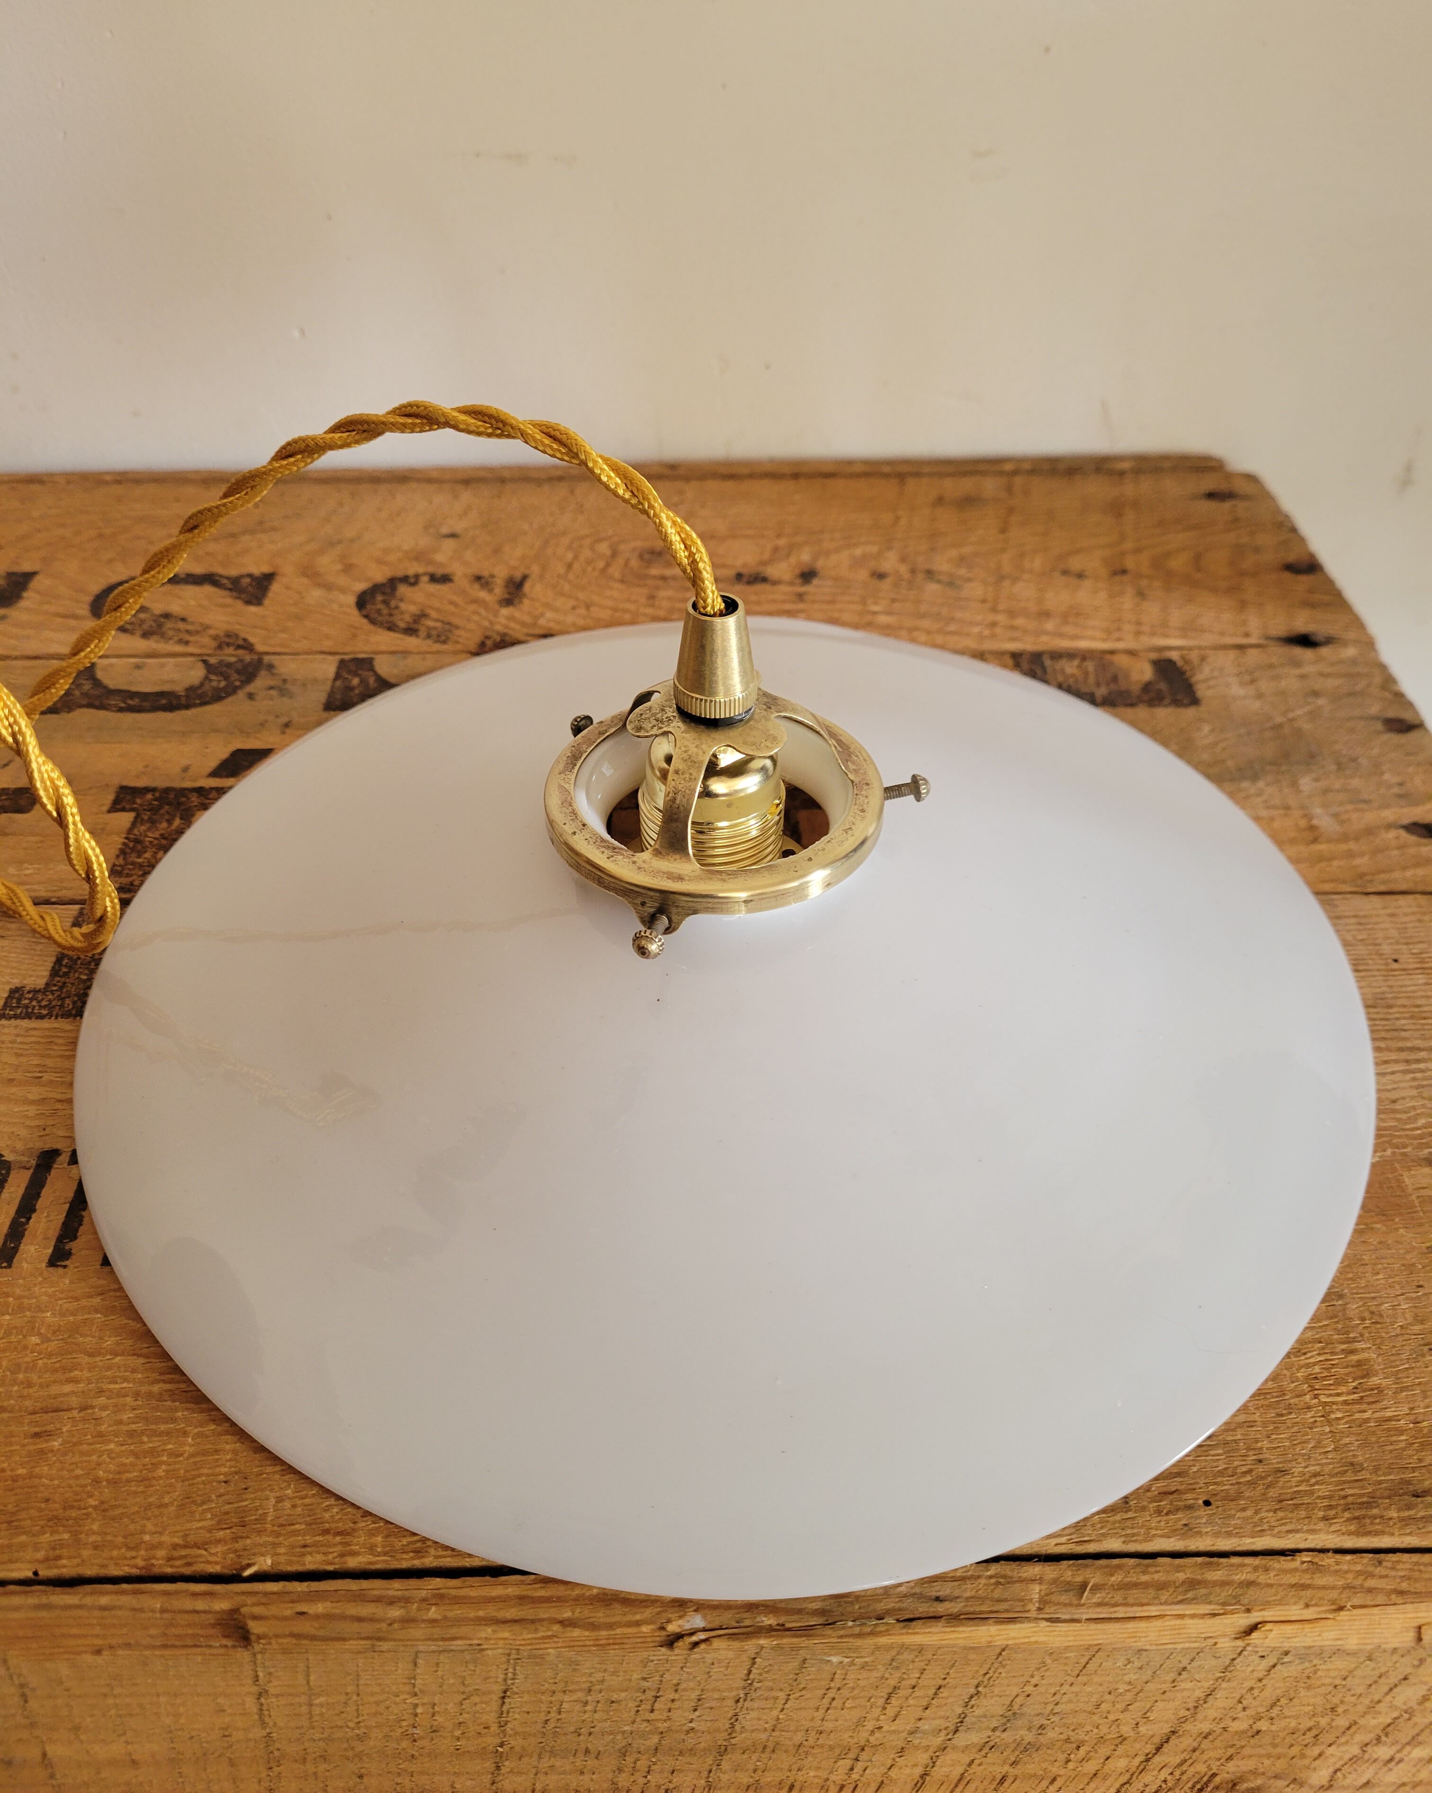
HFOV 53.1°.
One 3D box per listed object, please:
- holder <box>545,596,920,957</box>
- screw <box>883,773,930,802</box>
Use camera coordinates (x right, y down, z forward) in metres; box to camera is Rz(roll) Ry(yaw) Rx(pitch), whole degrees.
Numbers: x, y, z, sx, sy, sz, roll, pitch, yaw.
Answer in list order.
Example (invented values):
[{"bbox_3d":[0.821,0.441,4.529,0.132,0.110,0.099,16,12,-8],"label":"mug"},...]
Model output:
[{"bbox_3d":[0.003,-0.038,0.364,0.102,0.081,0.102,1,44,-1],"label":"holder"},{"bbox_3d":[0.050,-0.030,0.391,0.016,0.007,0.007,-8,45,-11],"label":"screw"}]

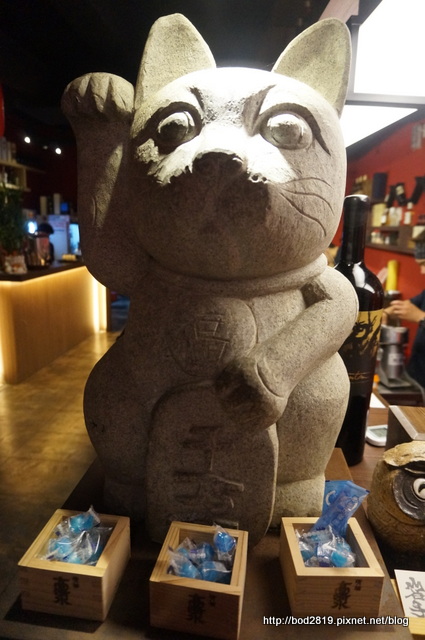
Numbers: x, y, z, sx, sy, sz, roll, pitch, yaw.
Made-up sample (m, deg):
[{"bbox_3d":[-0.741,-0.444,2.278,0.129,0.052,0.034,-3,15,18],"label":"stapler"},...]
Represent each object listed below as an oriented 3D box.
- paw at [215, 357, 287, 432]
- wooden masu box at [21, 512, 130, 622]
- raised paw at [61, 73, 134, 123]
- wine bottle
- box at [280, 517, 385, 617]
[{"bbox_3d":[0.043,0.085,0.485,0.080,0.080,0.072,3,14,6],"label":"paw"},{"bbox_3d":[-0.141,0.257,0.454,0.085,0.053,0.085,3,14,6],"label":"wooden masu box"},{"bbox_3d":[-0.120,-0.233,0.450,0.075,0.052,0.064,2,13,3],"label":"raised paw"},{"bbox_3d":[0.226,0.026,0.733,0.119,0.455,0.119,6,14,17],"label":"wine bottle"},{"bbox_3d":[0.123,0.264,0.459,0.085,0.053,0.085,1,13,-1],"label":"box"}]

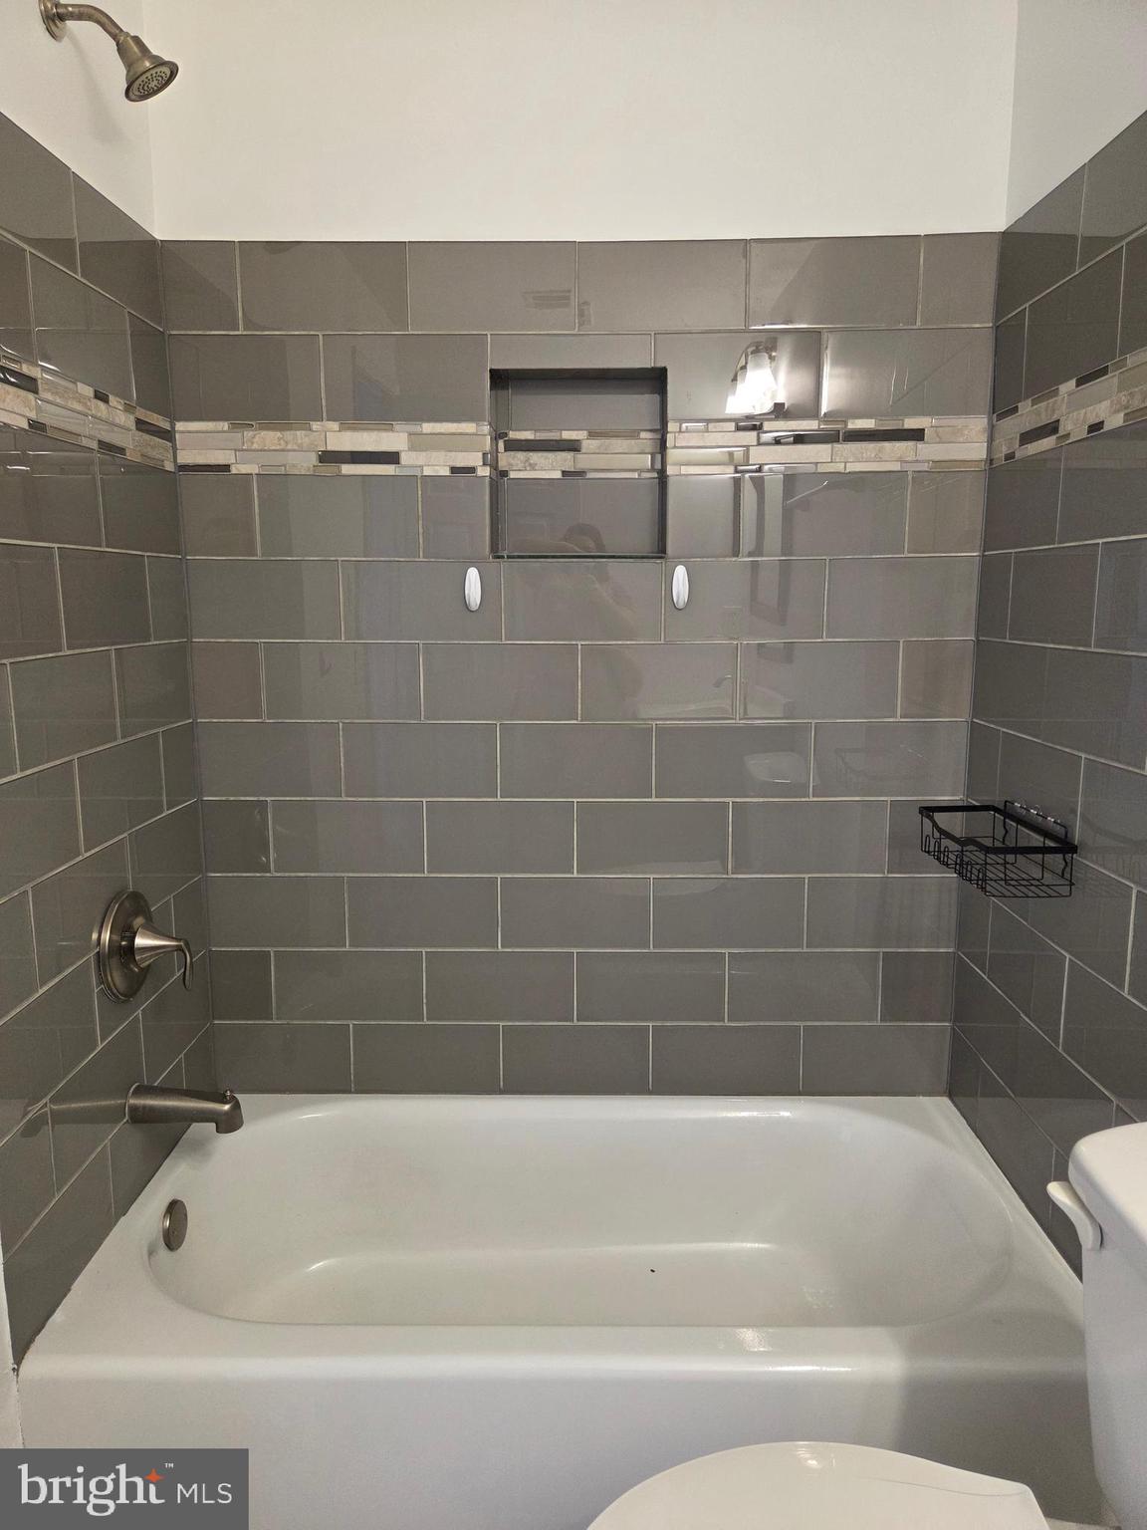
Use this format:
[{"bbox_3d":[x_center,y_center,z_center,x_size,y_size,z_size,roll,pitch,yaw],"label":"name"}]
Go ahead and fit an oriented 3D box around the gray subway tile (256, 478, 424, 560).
[{"bbox_3d":[-0.445,-0.469,1.921,0.303,0.154,0.010,0,9,1],"label":"gray subway tile"}]

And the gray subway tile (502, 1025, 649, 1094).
[{"bbox_3d":[0.006,0.604,2.090,0.303,0.152,0.010,0,9,1],"label":"gray subway tile"}]

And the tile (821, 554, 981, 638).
[{"bbox_3d":[0.621,-0.315,1.927,0.283,0.152,0.009,0,9,1],"label":"tile"}]

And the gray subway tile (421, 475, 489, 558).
[{"bbox_3d":[-0.221,-0.467,1.920,0.129,0.152,0.010,0,9,1],"label":"gray subway tile"}]

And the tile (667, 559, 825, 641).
[{"bbox_3d":[0.325,-0.316,1.933,0.303,0.152,0.010,0,9,1],"label":"tile"}]

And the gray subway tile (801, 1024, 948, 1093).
[{"bbox_3d":[0.617,0.601,2.079,0.299,0.148,0.010,0,9,1],"label":"gray subway tile"}]

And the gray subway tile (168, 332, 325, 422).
[{"bbox_3d":[-0.603,-0.716,1.885,0.279,0.149,0.010,0,9,1],"label":"gray subway tile"}]

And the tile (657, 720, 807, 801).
[{"bbox_3d":[0.310,-0.008,1.976,0.302,0.149,0.009,0,9,1],"label":"tile"}]

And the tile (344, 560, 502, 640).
[{"bbox_3d":[-0.287,-0.310,1.935,0.302,0.151,0.010,0,10,1],"label":"tile"}]

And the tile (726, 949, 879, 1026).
[{"bbox_3d":[0.464,0.448,2.050,0.302,0.151,0.010,0,10,1],"label":"tile"}]

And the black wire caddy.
[{"bbox_3d":[0.685,0.126,1.664,0.144,0.096,0.320,0,9,1],"label":"black wire caddy"}]

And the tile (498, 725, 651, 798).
[{"bbox_3d":[0.006,-0.009,1.986,0.302,0.151,0.010,0,9,1],"label":"tile"}]

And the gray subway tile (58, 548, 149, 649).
[{"bbox_3d":[-0.752,-0.263,1.637,0.010,0.152,0.299,0,9,1],"label":"gray subway tile"}]

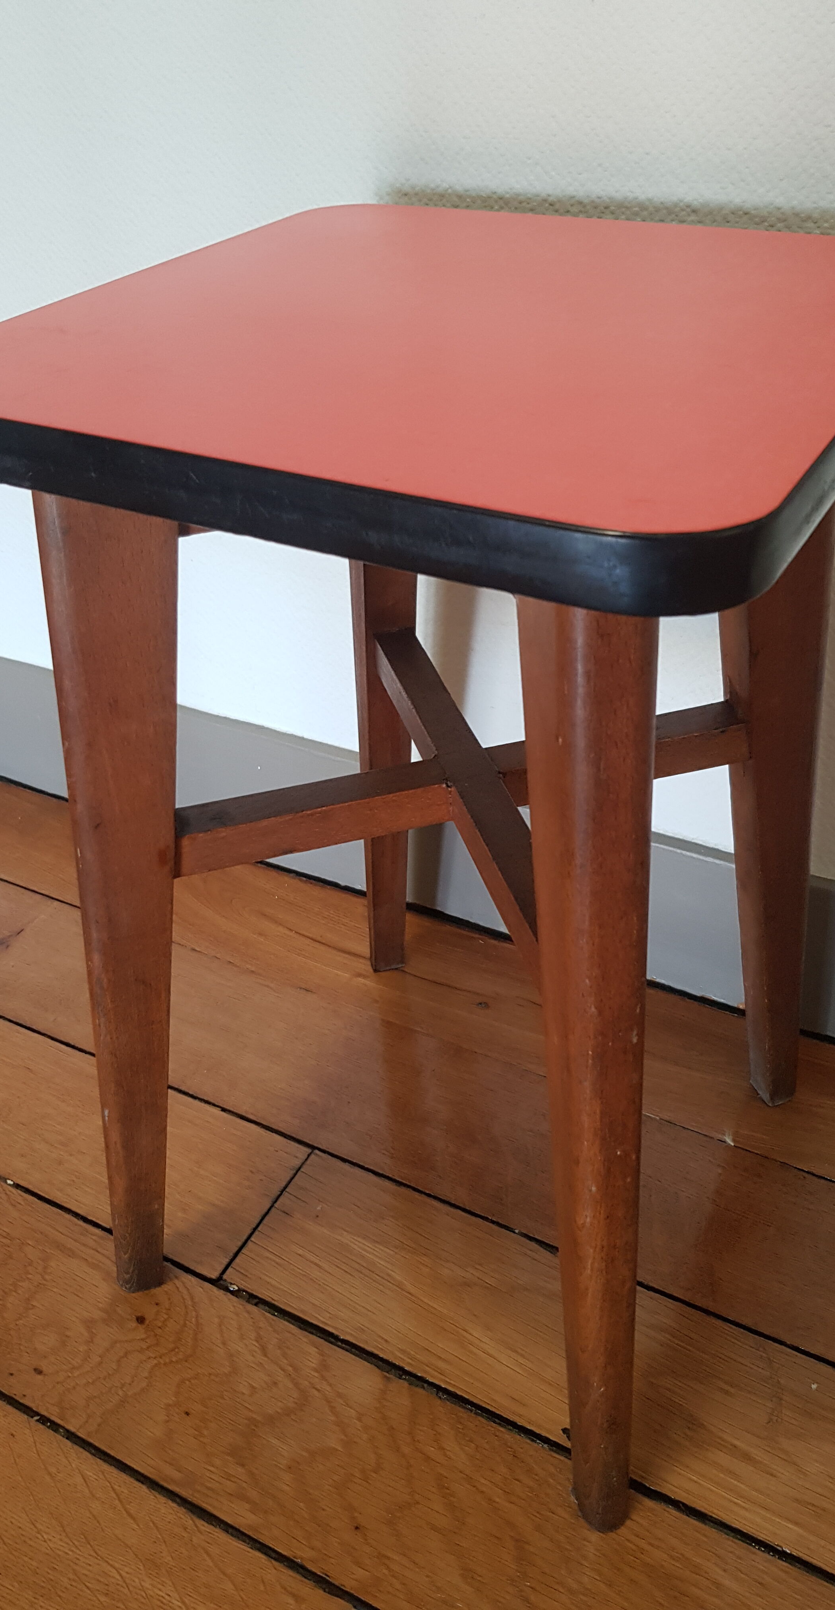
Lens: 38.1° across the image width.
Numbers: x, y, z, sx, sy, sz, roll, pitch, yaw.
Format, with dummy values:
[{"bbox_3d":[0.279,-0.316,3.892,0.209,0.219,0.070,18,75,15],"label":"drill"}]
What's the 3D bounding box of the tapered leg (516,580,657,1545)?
[{"bbox_3d":[0.064,0.116,0.427,0.031,0.454,0.053,-11,30,-11],"label":"tapered leg"}]

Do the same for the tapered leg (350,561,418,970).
[{"bbox_3d":[-0.019,-0.057,0.662,0.031,0.455,0.053,-11,46,-11],"label":"tapered leg"}]

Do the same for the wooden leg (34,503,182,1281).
[{"bbox_3d":[-0.124,0.061,0.513,0.053,0.456,0.031,-4,35,-16],"label":"wooden leg"}]

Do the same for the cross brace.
[{"bbox_3d":[0.022,-0.009,0.515,0.186,0.019,0.186,17,41,25],"label":"cross brace"}]

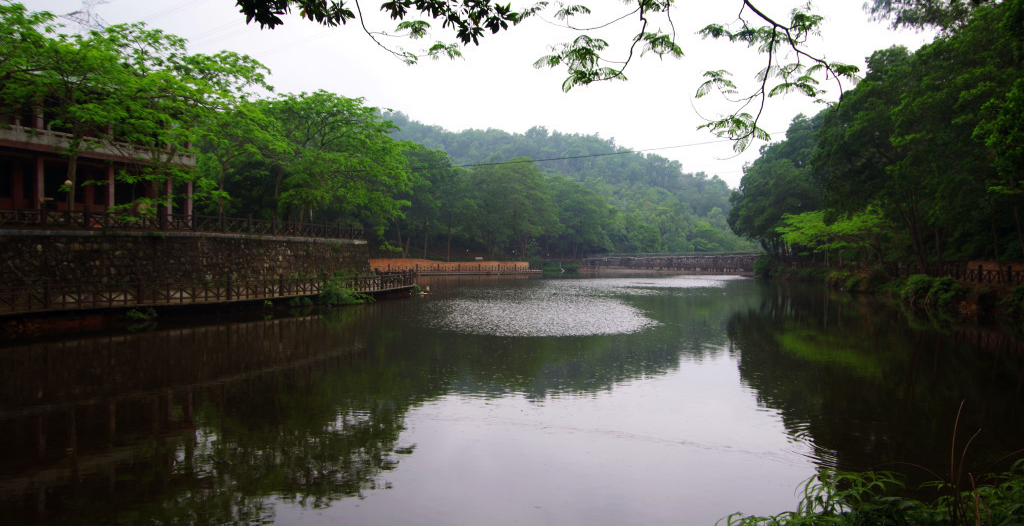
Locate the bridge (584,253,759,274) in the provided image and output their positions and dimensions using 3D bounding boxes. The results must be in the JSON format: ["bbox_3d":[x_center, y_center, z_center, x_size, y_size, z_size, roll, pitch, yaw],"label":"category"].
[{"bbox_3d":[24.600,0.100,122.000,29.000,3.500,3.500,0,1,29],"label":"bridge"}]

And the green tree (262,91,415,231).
[{"bbox_3d":[-12.500,-7.200,54.000,10.600,9.900,9.800,0,1,-13],"label":"green tree"}]

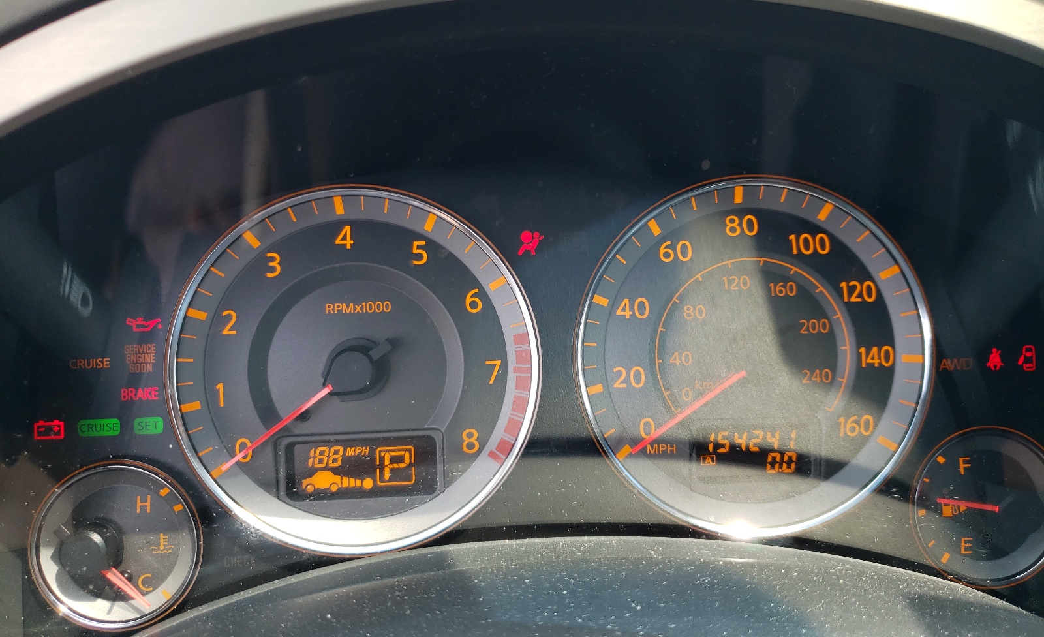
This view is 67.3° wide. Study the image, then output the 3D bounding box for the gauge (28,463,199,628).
[{"bbox_3d":[-0.113,0.063,0.217,0.048,0.047,0.015,-2,1,-2],"label":"gauge"}]

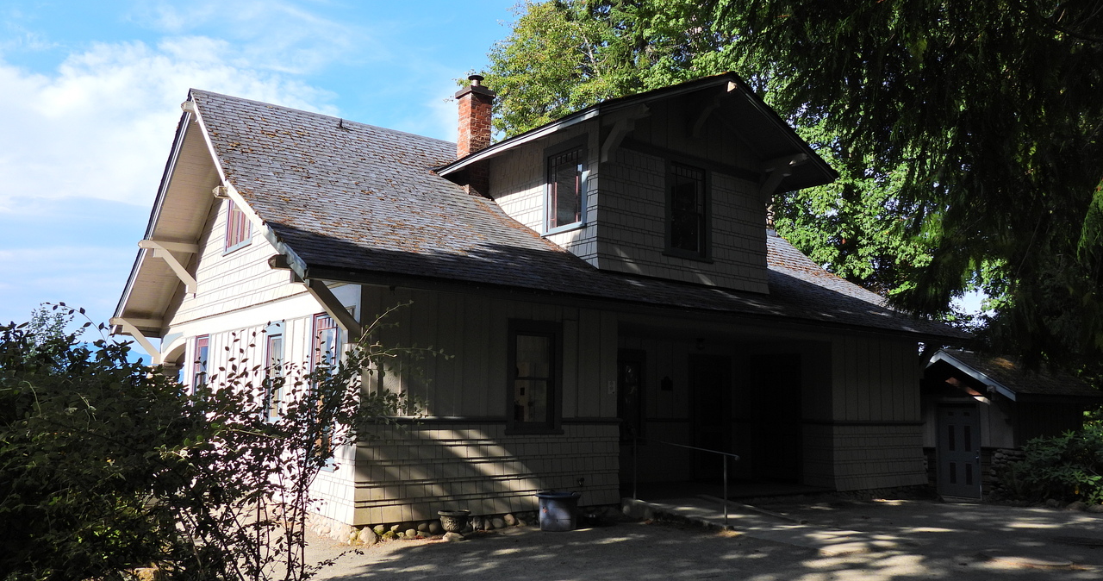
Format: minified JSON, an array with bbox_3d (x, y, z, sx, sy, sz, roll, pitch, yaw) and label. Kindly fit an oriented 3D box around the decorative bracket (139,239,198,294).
[{"bbox_3d":[-7.106,-0.418,16.491,1.074,0.906,0.153,6,-9,-36],"label":"decorative bracket"}]

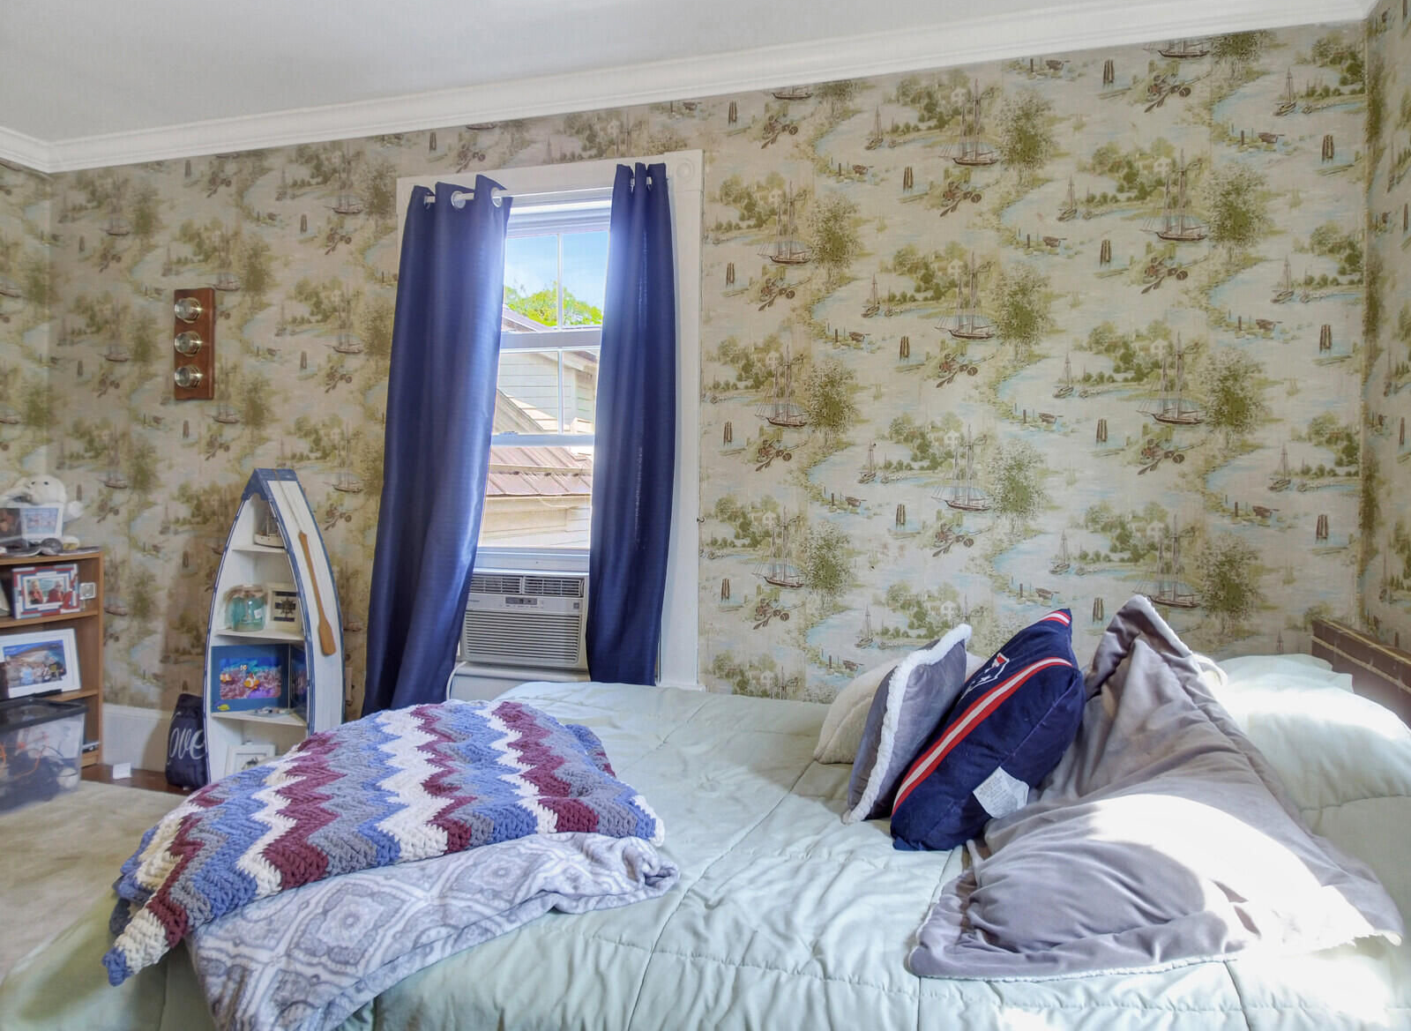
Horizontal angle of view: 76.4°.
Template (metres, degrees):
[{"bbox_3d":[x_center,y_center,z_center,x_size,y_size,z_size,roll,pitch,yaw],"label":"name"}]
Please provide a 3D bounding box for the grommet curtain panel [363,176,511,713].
[{"bbox_3d":[-0.873,-0.091,2.913,0.496,1.999,0.157,1,1,17],"label":"grommet curtain panel"}]

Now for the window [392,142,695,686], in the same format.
[{"bbox_3d":[-0.531,-0.297,2.936,1.101,1.670,0.120,1,1,17],"label":"window"}]

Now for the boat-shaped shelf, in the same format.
[{"bbox_3d":[-1.464,0.407,3.075,0.458,1.135,0.172,1,1,17],"label":"boat-shaped shelf"}]

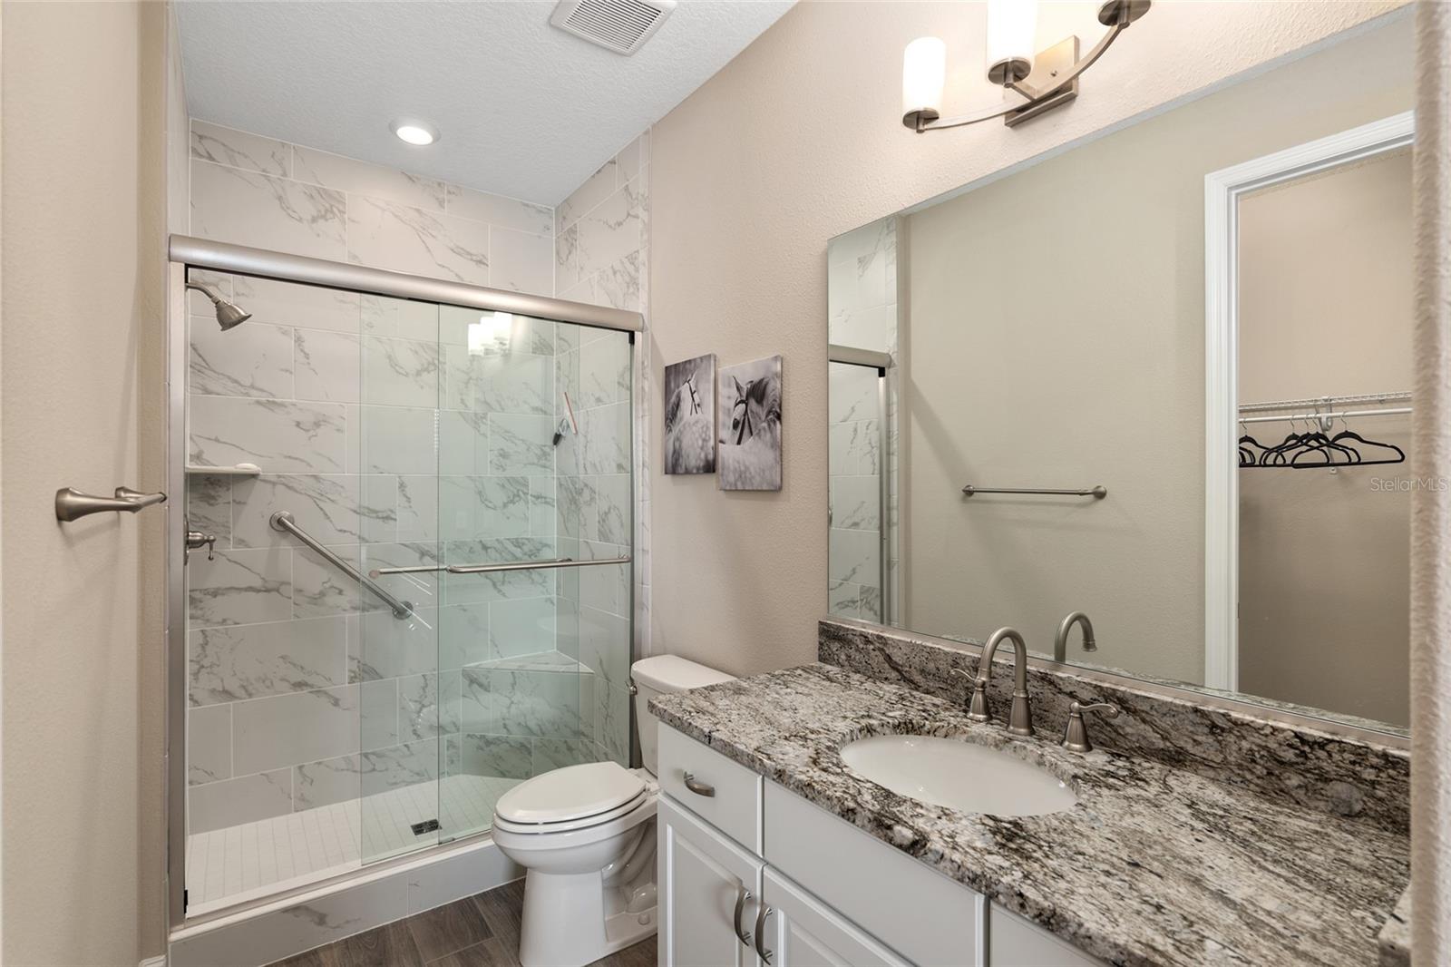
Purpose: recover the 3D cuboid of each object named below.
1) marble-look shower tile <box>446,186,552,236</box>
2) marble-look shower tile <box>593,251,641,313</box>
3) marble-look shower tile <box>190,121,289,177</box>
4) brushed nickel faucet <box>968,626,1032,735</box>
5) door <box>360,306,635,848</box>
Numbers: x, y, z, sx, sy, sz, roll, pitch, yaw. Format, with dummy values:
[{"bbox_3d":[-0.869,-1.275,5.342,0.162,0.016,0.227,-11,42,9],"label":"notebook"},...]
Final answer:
[{"bbox_3d":[-1.087,-1.327,3.145,0.510,0.150,0.010,0,0,-34],"label":"marble-look shower tile"},{"bbox_3d":[-0.459,-0.796,2.755,0.010,0.300,0.406,0,0,-37],"label":"marble-look shower tile"},{"bbox_3d":[-1.928,-1.327,2.581,0.324,0.150,0.010,0,0,-34],"label":"marble-look shower tile"},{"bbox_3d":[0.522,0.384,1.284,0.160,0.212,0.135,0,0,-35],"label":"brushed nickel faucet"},{"bbox_3d":[-0.761,0.300,2.316,0.954,1.837,0.060,0,0,-34],"label":"door"}]

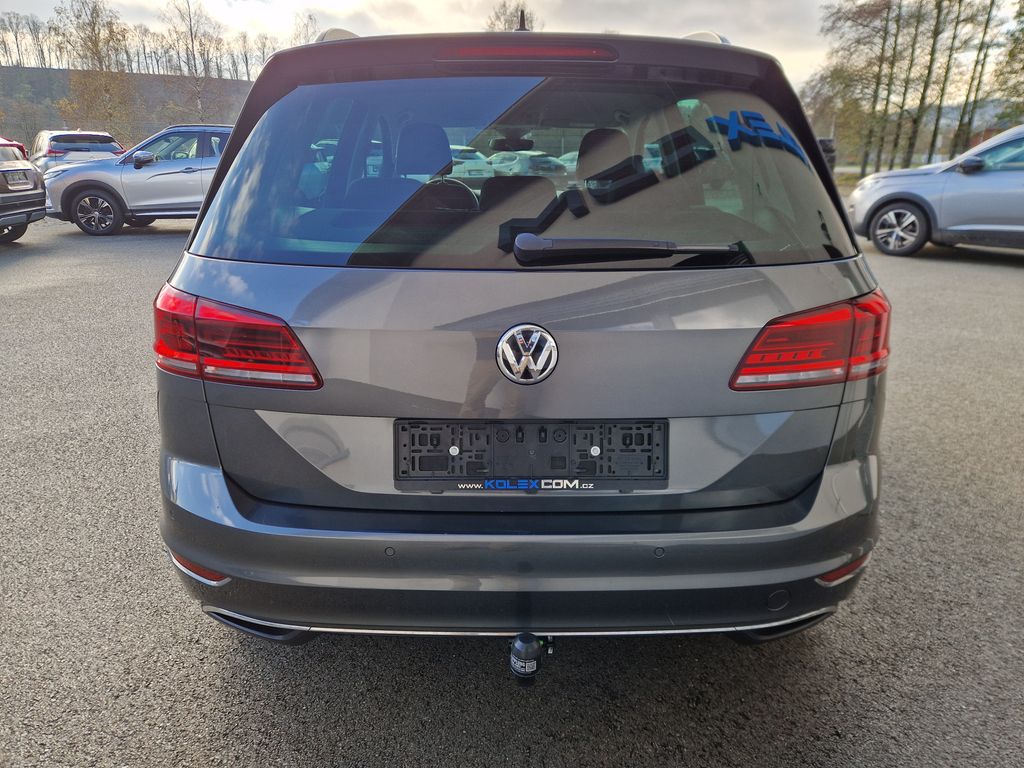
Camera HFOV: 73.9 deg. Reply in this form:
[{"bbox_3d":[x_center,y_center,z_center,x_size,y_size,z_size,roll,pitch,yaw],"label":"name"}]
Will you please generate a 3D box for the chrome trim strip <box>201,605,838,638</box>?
[{"bbox_3d":[0.021,0.495,1.428,1.379,0.038,0.107,0,19,-1],"label":"chrome trim strip"}]

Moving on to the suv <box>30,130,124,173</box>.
[{"bbox_3d":[-11.683,-5.776,18.074,1.820,1.690,4.600,-17,25,-40],"label":"suv"}]

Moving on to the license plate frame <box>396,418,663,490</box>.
[{"bbox_3d":[0.038,0.135,1.321,0.530,0.138,0.020,0,3,-1],"label":"license plate frame"}]

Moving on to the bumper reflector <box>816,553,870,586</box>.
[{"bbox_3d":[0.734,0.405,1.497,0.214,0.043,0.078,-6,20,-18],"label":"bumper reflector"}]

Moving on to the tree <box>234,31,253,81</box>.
[{"bbox_3d":[-44.733,-54.730,113.358,3.000,7.700,3.000,-6,20,-19],"label":"tree"}]

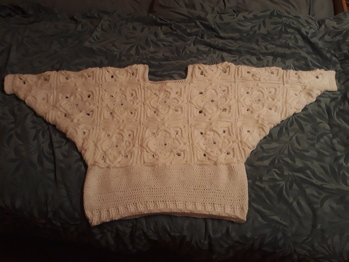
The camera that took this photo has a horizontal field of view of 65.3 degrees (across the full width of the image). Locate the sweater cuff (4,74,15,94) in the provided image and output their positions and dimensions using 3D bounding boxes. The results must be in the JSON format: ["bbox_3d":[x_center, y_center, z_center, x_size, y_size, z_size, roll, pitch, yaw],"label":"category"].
[{"bbox_3d":[-0.679,-0.190,1.128,0.038,0.022,0.105,-14,63,-7],"label":"sweater cuff"}]

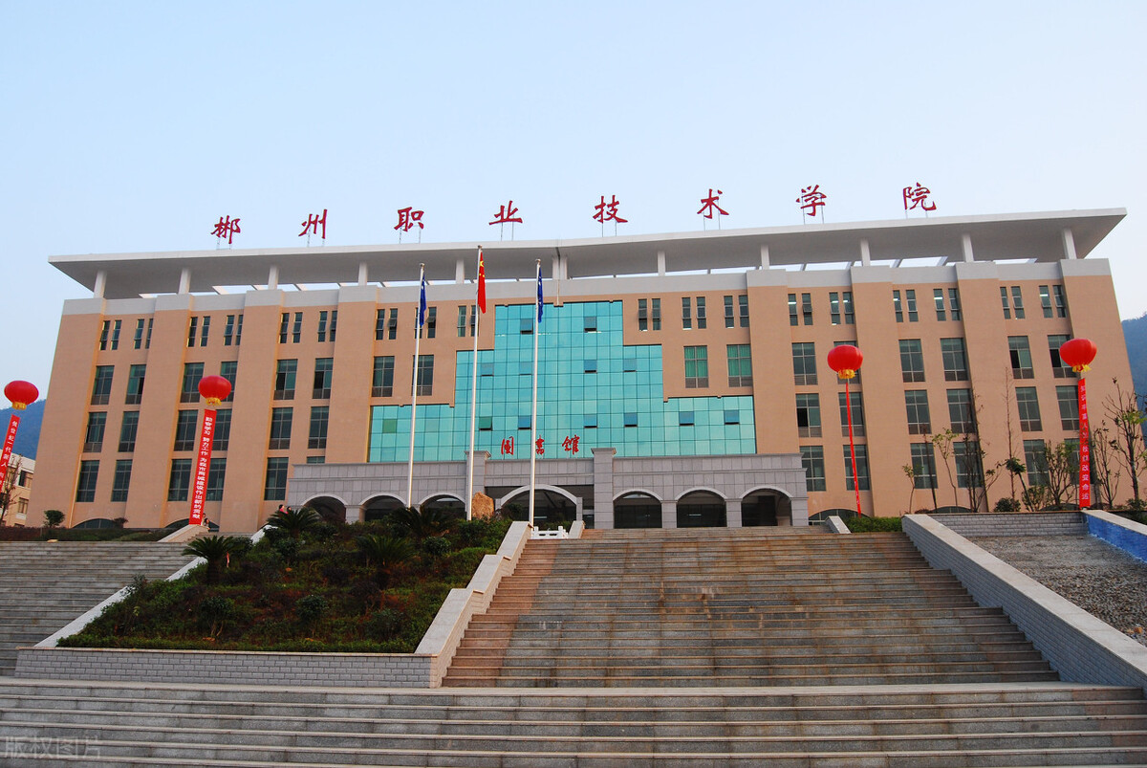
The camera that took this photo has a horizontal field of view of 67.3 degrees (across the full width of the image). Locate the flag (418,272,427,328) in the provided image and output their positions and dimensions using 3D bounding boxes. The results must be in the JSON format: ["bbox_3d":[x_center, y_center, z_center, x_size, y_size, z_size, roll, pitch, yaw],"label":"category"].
[{"bbox_3d":[-6.525,-3.675,37.600,0.300,2.580,0.220,-2,-16,6],"label":"flag"}]

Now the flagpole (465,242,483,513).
[{"bbox_3d":[-4.155,0.106,36.238,0.180,12.850,0.180,-2,-16,6],"label":"flagpole"}]

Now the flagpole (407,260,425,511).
[{"bbox_3d":[-6.674,0.517,36.381,0.170,12.140,0.170,-2,-16,6],"label":"flagpole"}]

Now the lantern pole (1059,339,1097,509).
[{"bbox_3d":[26.643,1.957,44.819,2.050,9.140,1.900,-2,-16,6],"label":"lantern pole"}]

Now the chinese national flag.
[{"bbox_3d":[-3.966,-4.412,37.548,0.350,2.930,0.250,-2,-16,6],"label":"chinese national flag"}]

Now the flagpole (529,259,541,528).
[{"bbox_3d":[-1.590,0.389,35.885,0.170,12.110,0.170,-2,-16,6],"label":"flagpole"}]

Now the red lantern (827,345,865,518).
[{"bbox_3d":[14.869,2.445,45.913,1.880,9.550,1.880,-2,-16,6],"label":"red lantern"}]

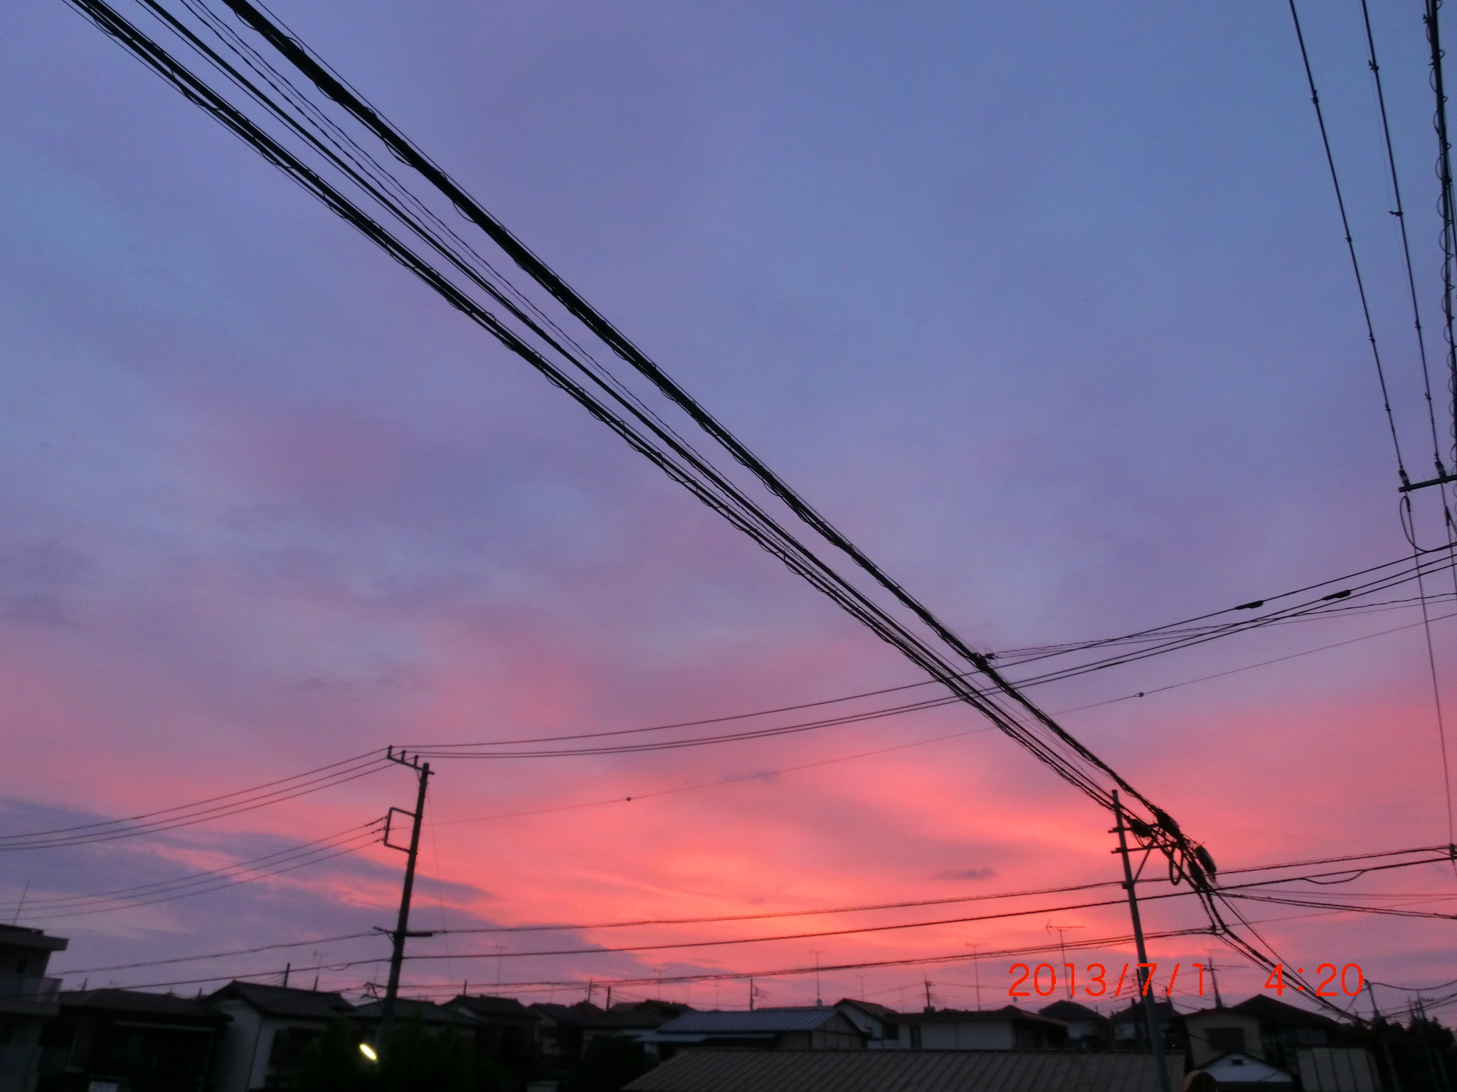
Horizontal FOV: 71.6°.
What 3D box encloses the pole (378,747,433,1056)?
[{"bbox_3d":[-9.450,11.830,27.269,0.450,12.530,2.000,-11,-29,22],"label":"pole"}]

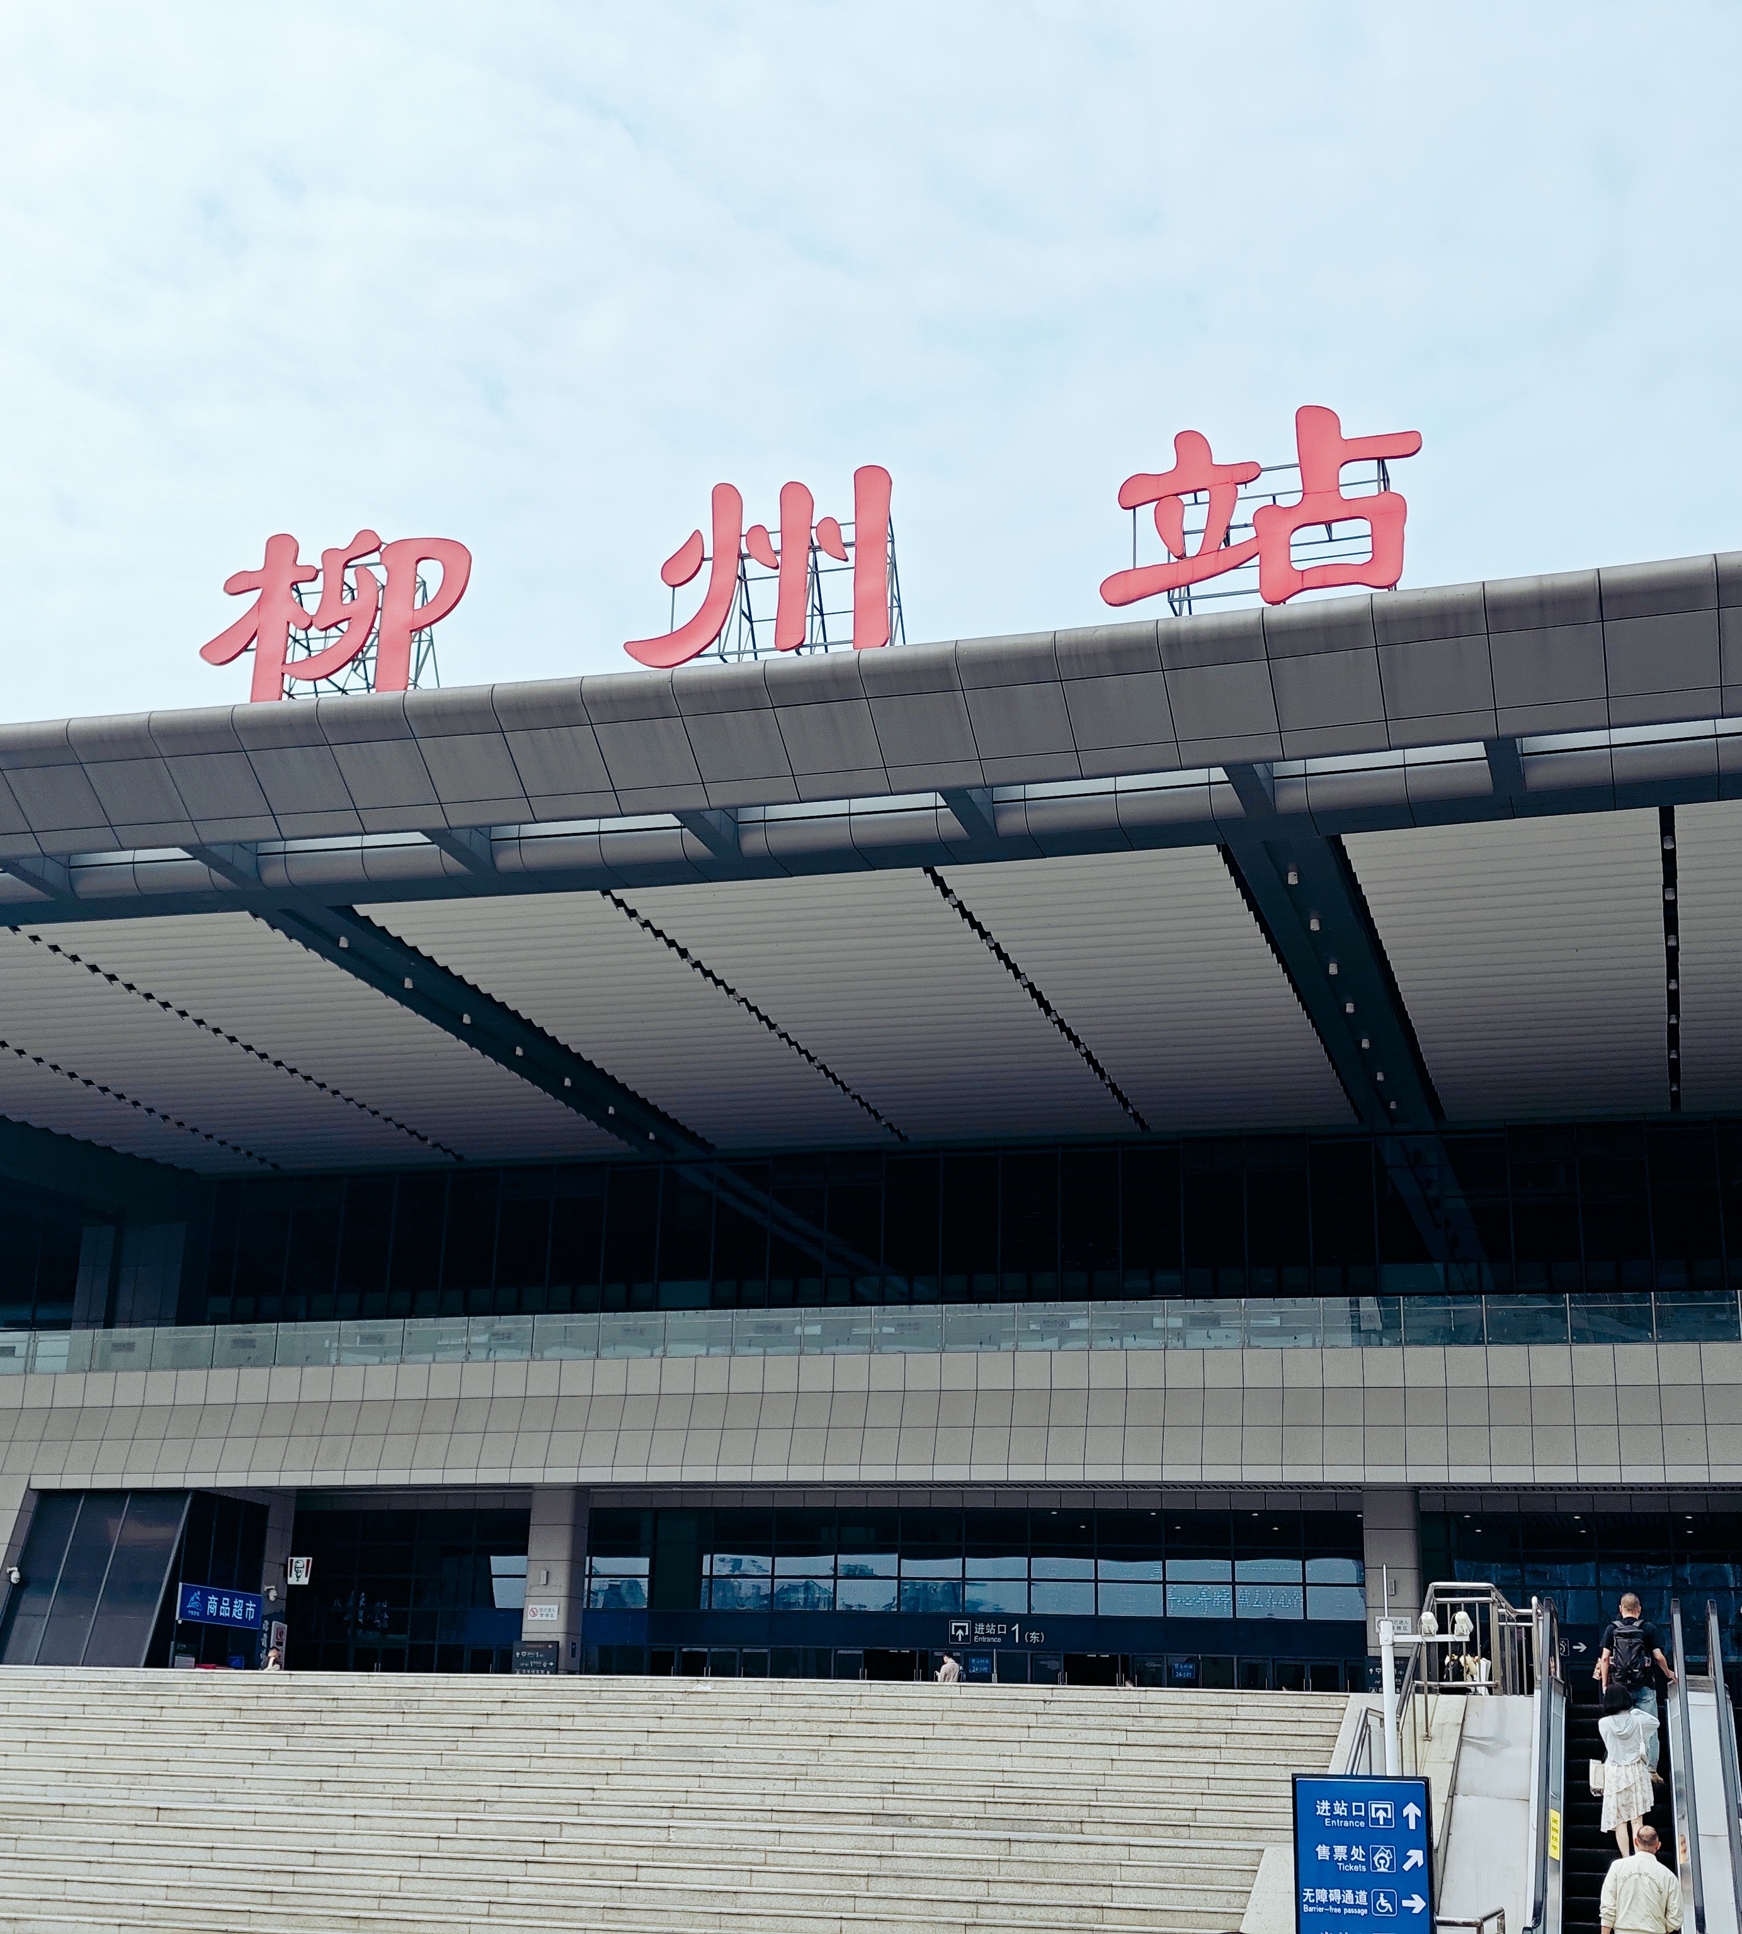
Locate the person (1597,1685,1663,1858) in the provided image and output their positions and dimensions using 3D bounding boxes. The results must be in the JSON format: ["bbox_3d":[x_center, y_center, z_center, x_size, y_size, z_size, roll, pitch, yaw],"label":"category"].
[{"bbox_3d":[6.908,7.411,23.803,0.560,1.660,0.400,-3,-18,17],"label":"person"}]

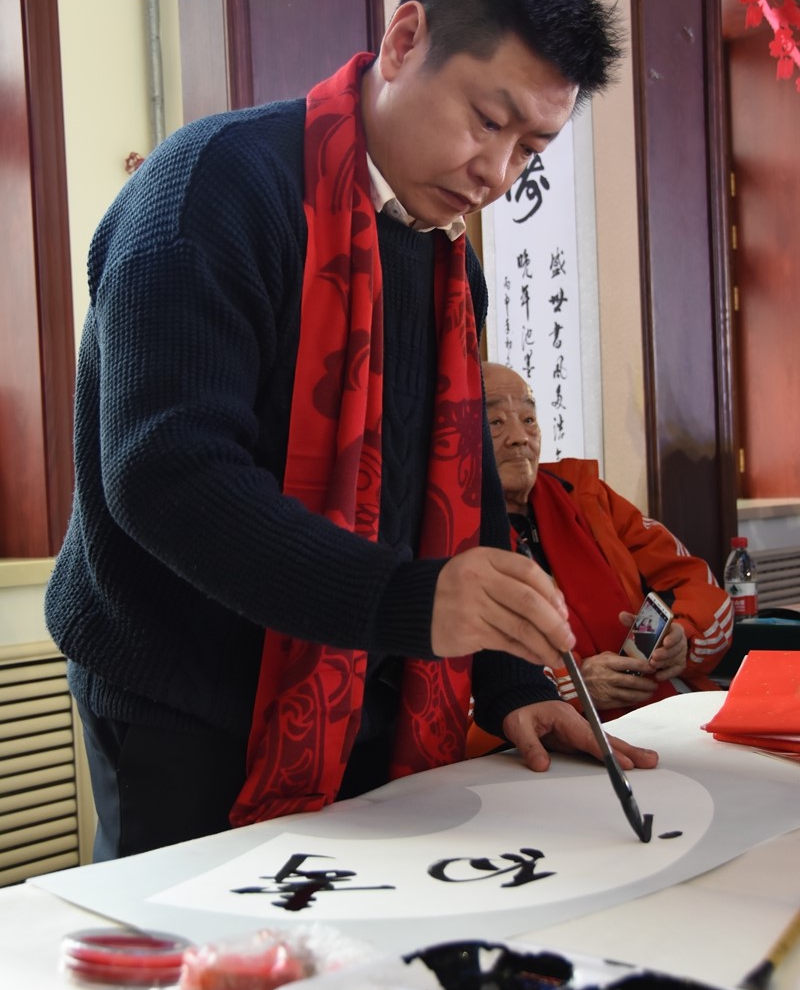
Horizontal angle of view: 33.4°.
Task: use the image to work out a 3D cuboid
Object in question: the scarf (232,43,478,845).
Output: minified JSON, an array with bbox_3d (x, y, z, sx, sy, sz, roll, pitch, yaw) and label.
[{"bbox_3d":[-0.037,-0.045,1.160,0.210,0.640,0.270,0,3,45],"label":"scarf"}]

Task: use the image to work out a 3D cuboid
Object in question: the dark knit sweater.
[{"bbox_3d":[-0.085,-0.055,1.200,0.410,0.570,0.510,0,3,45],"label":"dark knit sweater"}]

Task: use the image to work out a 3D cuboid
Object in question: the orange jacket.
[{"bbox_3d":[0.290,0.220,2.280,0.600,0.560,0.460,-3,2,-20],"label":"orange jacket"}]

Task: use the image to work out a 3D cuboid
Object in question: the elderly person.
[{"bbox_3d":[0.280,0.370,2.220,0.620,1.200,0.750,-3,2,-20],"label":"elderly person"}]

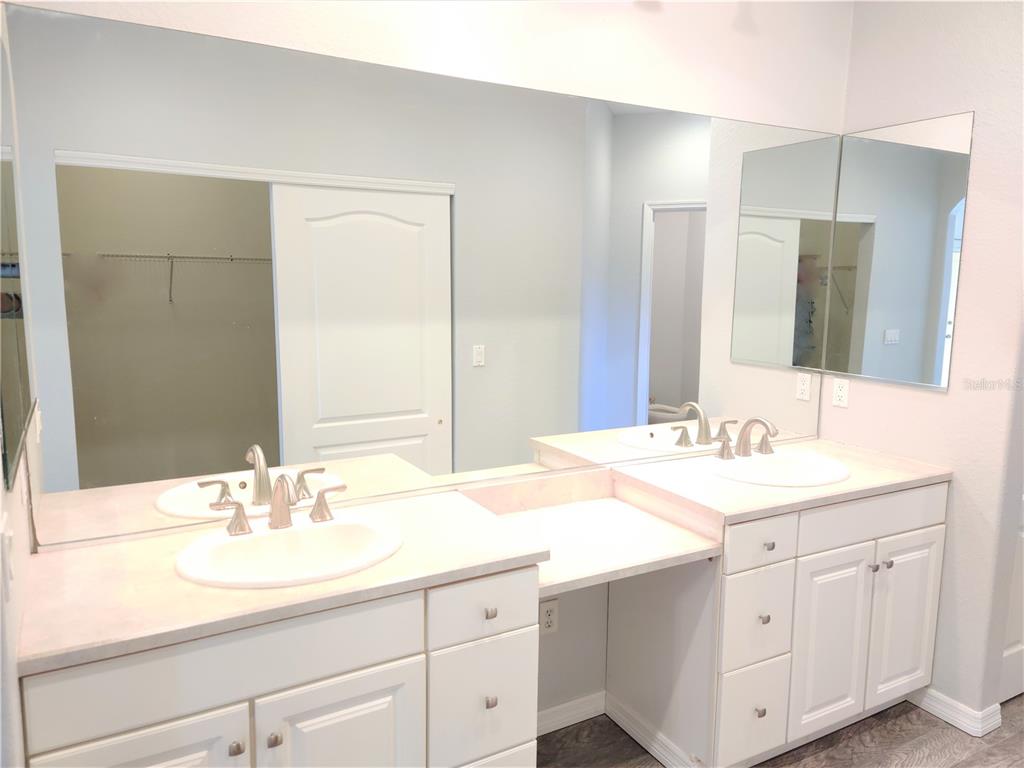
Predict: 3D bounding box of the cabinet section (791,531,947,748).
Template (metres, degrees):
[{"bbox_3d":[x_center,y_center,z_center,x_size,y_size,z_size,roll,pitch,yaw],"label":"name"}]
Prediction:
[{"bbox_3d":[1.104,0.800,2.838,0.765,0.620,0.480,-4,10,-30],"label":"cabinet section"}]

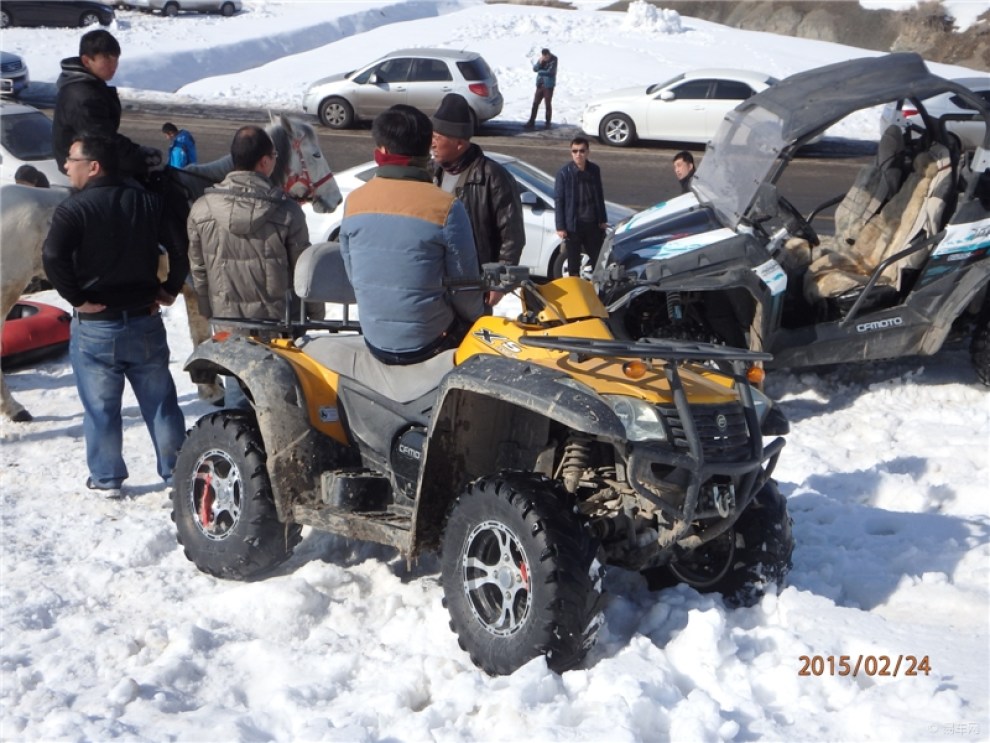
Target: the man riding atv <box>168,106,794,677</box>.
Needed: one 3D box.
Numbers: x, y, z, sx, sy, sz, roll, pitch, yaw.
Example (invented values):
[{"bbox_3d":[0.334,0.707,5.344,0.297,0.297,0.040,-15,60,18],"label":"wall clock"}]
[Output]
[{"bbox_3d":[-0.066,-0.055,4.360,2.176,1.793,1.186,8,5,43],"label":"man riding atv"}]

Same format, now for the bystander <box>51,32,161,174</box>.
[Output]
[{"bbox_3d":[-2.068,-1.061,6.457,0.660,1.500,0.580,1,16,2],"label":"bystander"}]

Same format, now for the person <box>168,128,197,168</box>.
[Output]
[{"bbox_3d":[-3.822,-2.263,14.804,0.420,1.580,0.500,-6,16,-20],"label":"person"}]

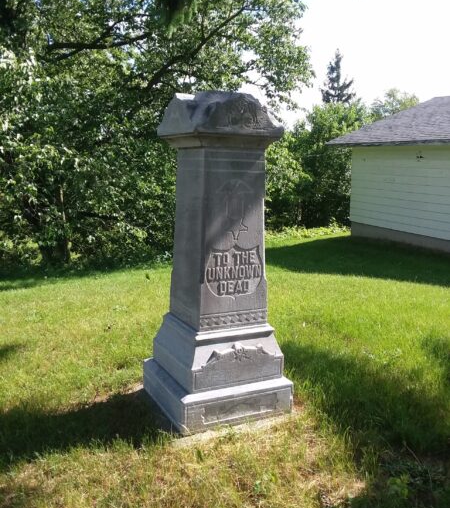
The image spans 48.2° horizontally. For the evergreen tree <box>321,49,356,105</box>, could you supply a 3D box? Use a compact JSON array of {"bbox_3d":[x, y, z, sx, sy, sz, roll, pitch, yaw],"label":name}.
[{"bbox_3d":[7.876,-9.151,36.227,4.300,10.650,4.300,3,9,12],"label":"evergreen tree"}]

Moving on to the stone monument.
[{"bbox_3d":[-0.050,-0.006,3.415,0.780,2.110,0.780,-3,10,-27],"label":"stone monument"}]

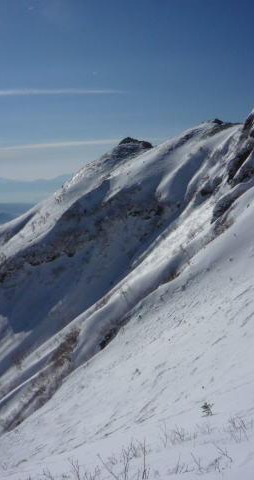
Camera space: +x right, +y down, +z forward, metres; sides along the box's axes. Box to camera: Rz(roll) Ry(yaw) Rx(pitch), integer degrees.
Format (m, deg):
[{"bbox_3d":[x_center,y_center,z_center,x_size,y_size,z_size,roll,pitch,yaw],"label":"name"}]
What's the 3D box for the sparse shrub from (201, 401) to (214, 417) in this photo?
[{"bbox_3d":[1.567,3.281,9.000,0.230,0.300,0.220,-1,9,10],"label":"sparse shrub"}]

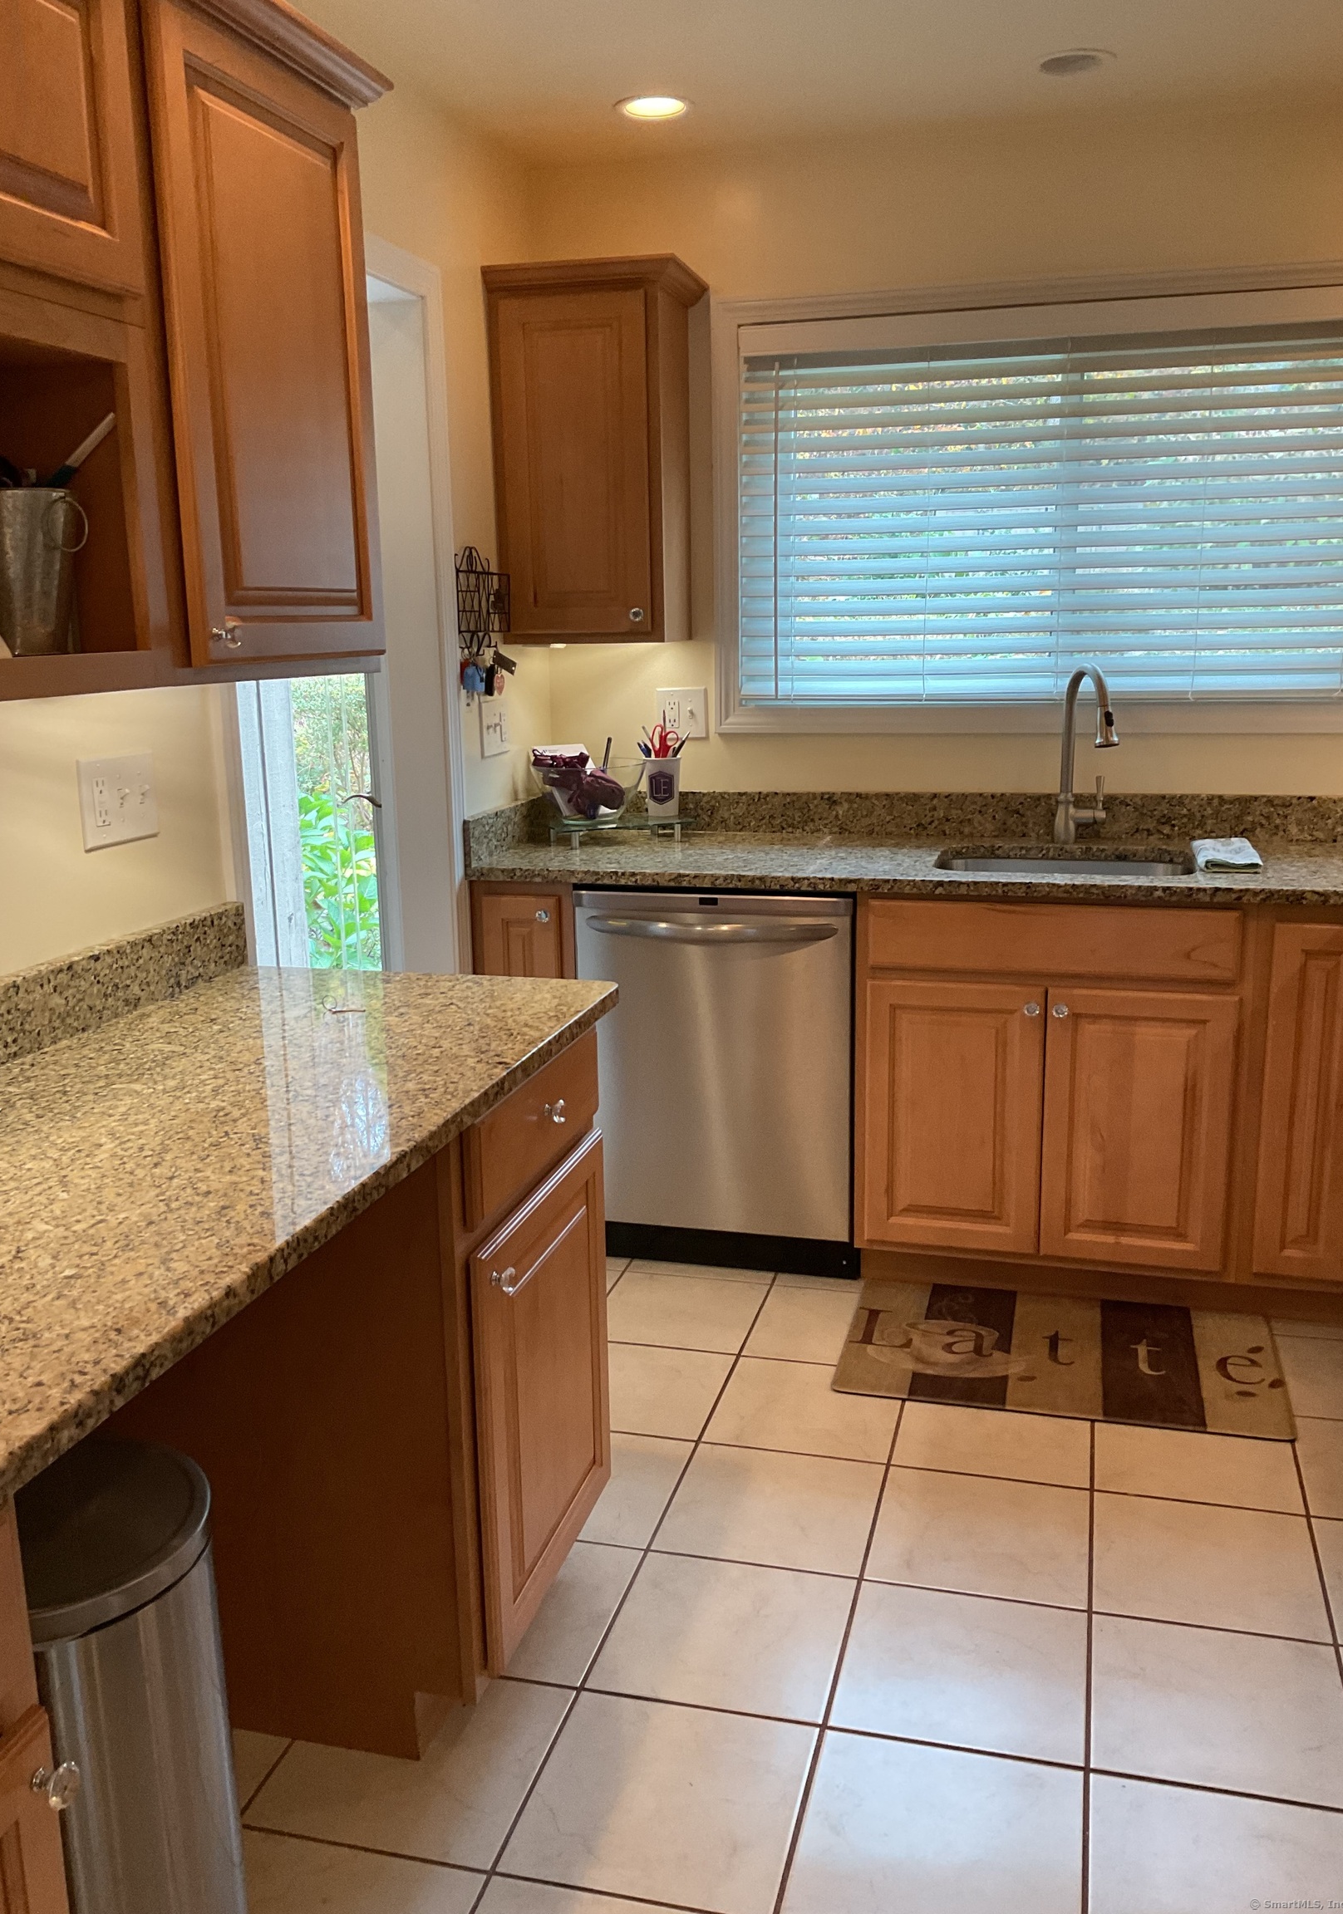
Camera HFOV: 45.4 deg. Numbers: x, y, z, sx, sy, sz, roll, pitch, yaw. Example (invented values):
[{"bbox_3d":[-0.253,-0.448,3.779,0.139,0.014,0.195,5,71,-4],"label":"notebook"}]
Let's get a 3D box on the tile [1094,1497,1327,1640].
[{"bbox_3d":[0.828,0.944,2.491,0.333,0.010,0.333,2,13,15],"label":"tile"}]

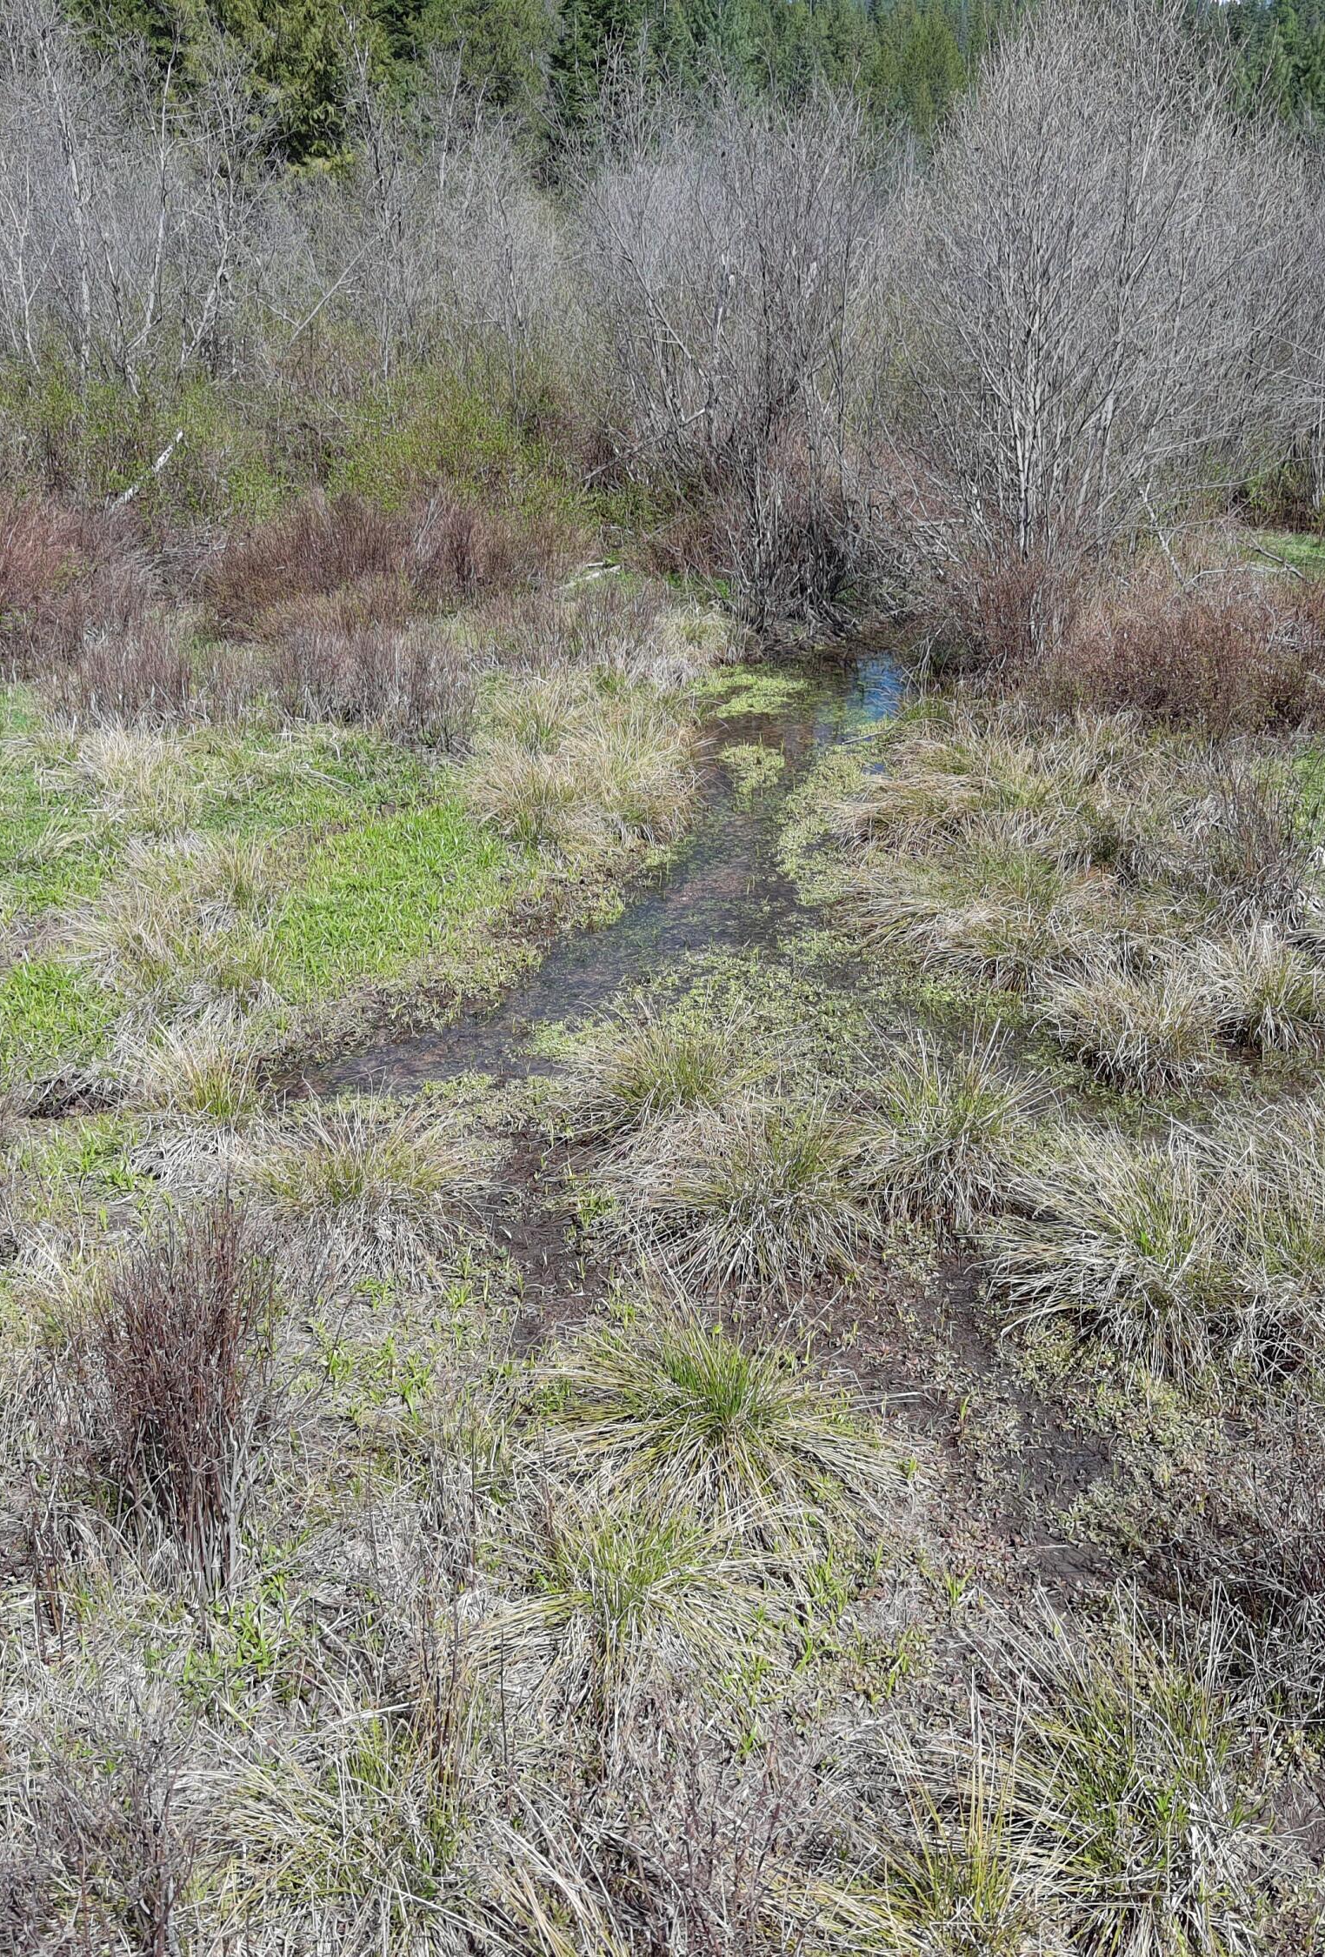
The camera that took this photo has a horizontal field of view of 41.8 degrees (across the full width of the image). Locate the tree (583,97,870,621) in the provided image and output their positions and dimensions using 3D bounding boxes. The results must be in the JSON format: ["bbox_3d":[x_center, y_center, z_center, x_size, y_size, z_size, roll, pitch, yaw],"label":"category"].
[{"bbox_3d":[0.547,-5.076,14.501,2.460,4.210,2.330,0,26,0],"label":"tree"}]

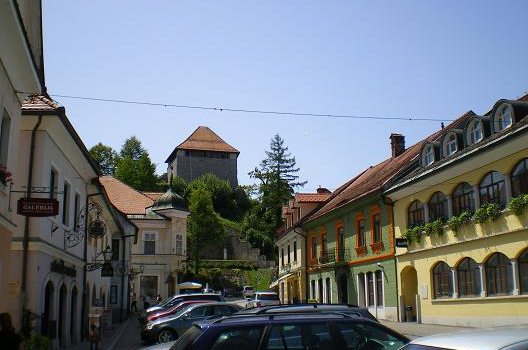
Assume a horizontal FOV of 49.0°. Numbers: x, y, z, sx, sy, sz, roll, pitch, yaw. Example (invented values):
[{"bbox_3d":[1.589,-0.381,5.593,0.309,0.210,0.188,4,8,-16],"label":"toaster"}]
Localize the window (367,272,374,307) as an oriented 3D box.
[{"bbox_3d":[6.880,7.397,37.444,0.200,2.200,1.000,2,-12,-13],"label":"window"}]

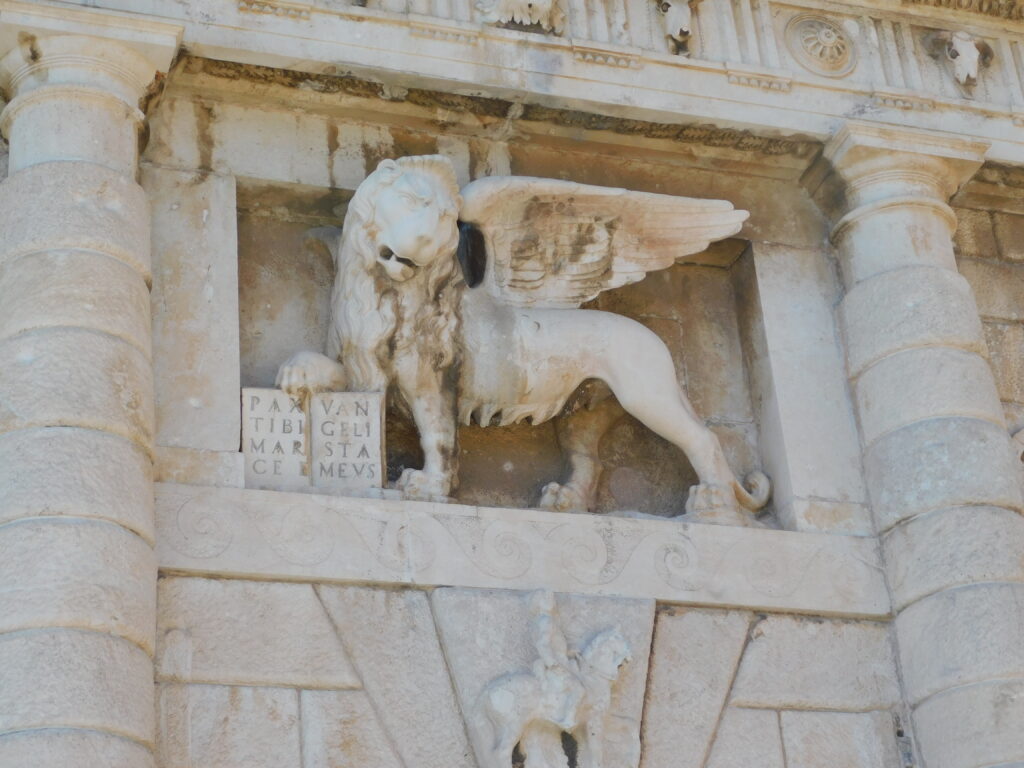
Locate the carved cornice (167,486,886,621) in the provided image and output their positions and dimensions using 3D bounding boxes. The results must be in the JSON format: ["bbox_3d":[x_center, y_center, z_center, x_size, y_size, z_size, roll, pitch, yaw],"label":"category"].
[{"bbox_3d":[0.124,1.052,11.505,4.474,0.510,0.320,5,-30,-17],"label":"carved cornice"}]

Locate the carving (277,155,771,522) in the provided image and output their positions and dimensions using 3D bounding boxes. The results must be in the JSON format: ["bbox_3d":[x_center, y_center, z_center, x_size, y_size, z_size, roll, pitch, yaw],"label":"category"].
[{"bbox_3d":[0.096,-0.250,12.078,3.164,2.270,0.670,5,-30,-17],"label":"carving"}]

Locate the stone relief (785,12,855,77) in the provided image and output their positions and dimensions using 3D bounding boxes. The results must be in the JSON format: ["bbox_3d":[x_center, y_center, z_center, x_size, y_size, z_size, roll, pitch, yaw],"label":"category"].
[{"bbox_3d":[2.135,-2.335,13.464,0.541,0.542,0.080,5,-30,-17],"label":"stone relief"}]

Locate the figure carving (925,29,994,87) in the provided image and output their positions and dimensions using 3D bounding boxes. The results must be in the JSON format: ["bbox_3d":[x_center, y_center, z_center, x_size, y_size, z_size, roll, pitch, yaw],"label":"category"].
[{"bbox_3d":[3.191,-2.291,13.709,0.522,0.549,0.200,5,-30,-17],"label":"figure carving"}]

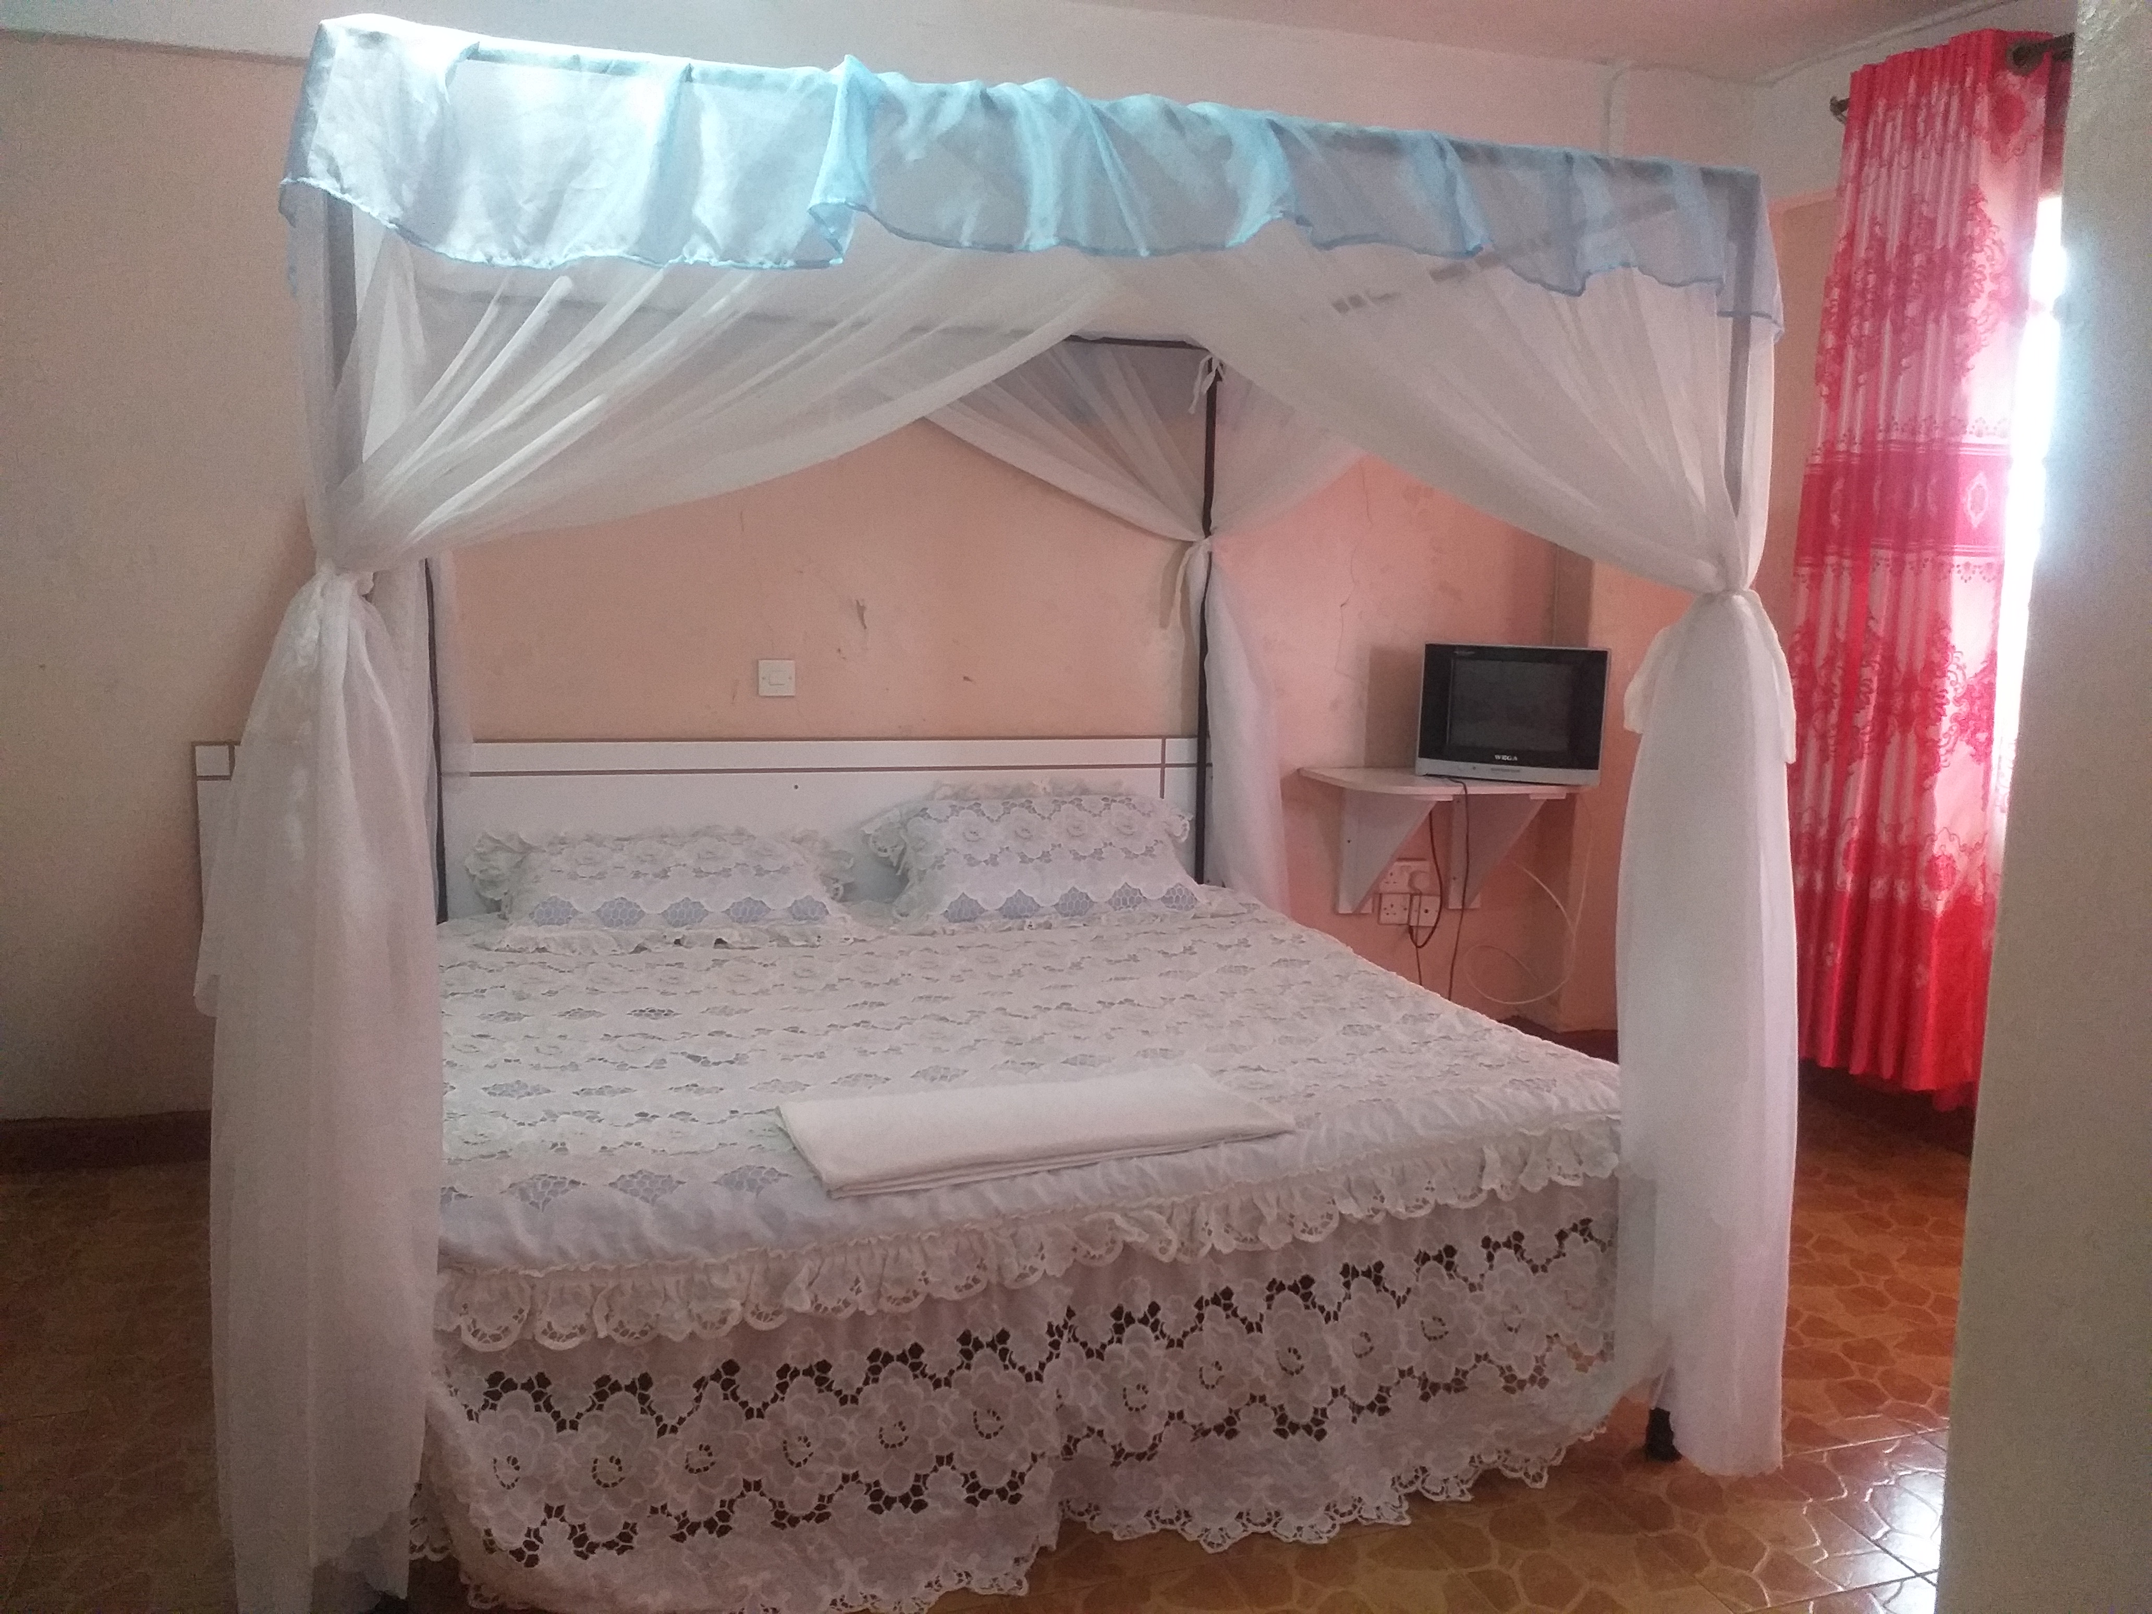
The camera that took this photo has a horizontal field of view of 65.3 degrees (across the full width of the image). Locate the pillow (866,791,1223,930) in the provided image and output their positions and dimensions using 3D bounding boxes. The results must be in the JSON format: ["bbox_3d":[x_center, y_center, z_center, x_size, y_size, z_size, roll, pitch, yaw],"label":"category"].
[{"bbox_3d":[-0.086,0.107,3.891,0.780,0.260,0.460,-1,7,-17],"label":"pillow"}]

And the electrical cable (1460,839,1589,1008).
[{"bbox_3d":[1.195,0.305,4.486,0.330,0.430,0.140,-1,7,-17],"label":"electrical cable"}]

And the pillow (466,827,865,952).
[{"bbox_3d":[-0.874,0.172,3.632,0.800,0.180,0.480,-1,7,-17],"label":"pillow"}]

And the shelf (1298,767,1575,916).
[{"bbox_3d":[0.930,0.120,4.379,0.580,0.400,0.440,-1,7,-17],"label":"shelf"}]

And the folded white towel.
[{"bbox_3d":[-0.057,0.424,2.263,0.630,0.040,0.350,-2,8,-24],"label":"folded white towel"}]

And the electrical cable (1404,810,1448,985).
[{"bbox_3d":[0.949,0.249,4.549,0.110,0.470,0.100,-1,7,-17],"label":"electrical cable"}]

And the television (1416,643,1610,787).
[{"bbox_3d":[1.148,-0.251,4.403,0.450,0.338,0.360,3,7,18],"label":"television"}]

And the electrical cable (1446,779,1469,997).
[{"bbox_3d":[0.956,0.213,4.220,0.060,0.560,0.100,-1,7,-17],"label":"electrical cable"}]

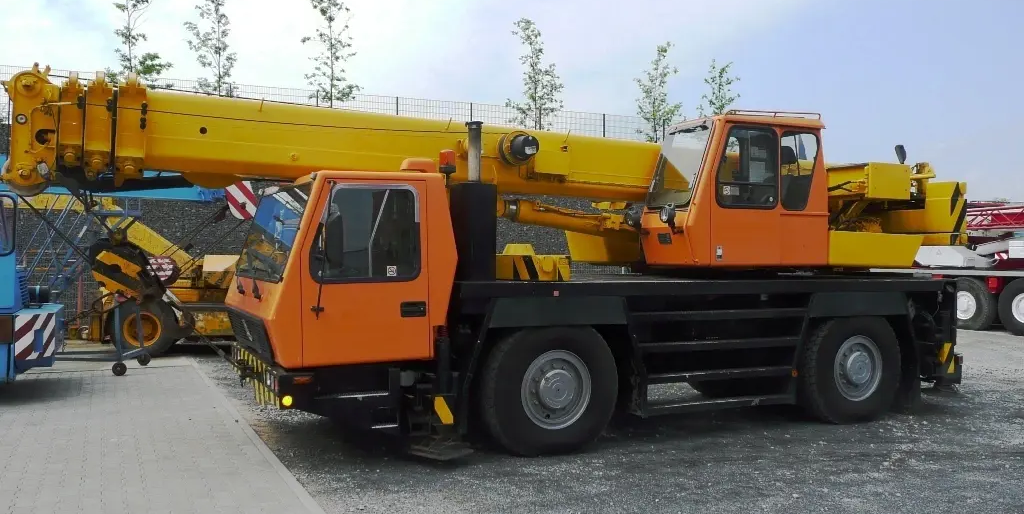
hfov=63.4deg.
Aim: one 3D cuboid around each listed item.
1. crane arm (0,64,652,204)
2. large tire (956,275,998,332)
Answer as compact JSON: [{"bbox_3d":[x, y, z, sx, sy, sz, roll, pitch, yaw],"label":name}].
[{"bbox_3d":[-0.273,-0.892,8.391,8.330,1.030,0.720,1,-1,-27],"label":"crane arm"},{"bbox_3d":[11.770,1.208,21.278,0.370,1.340,1.340,0,0,-25],"label":"large tire"}]

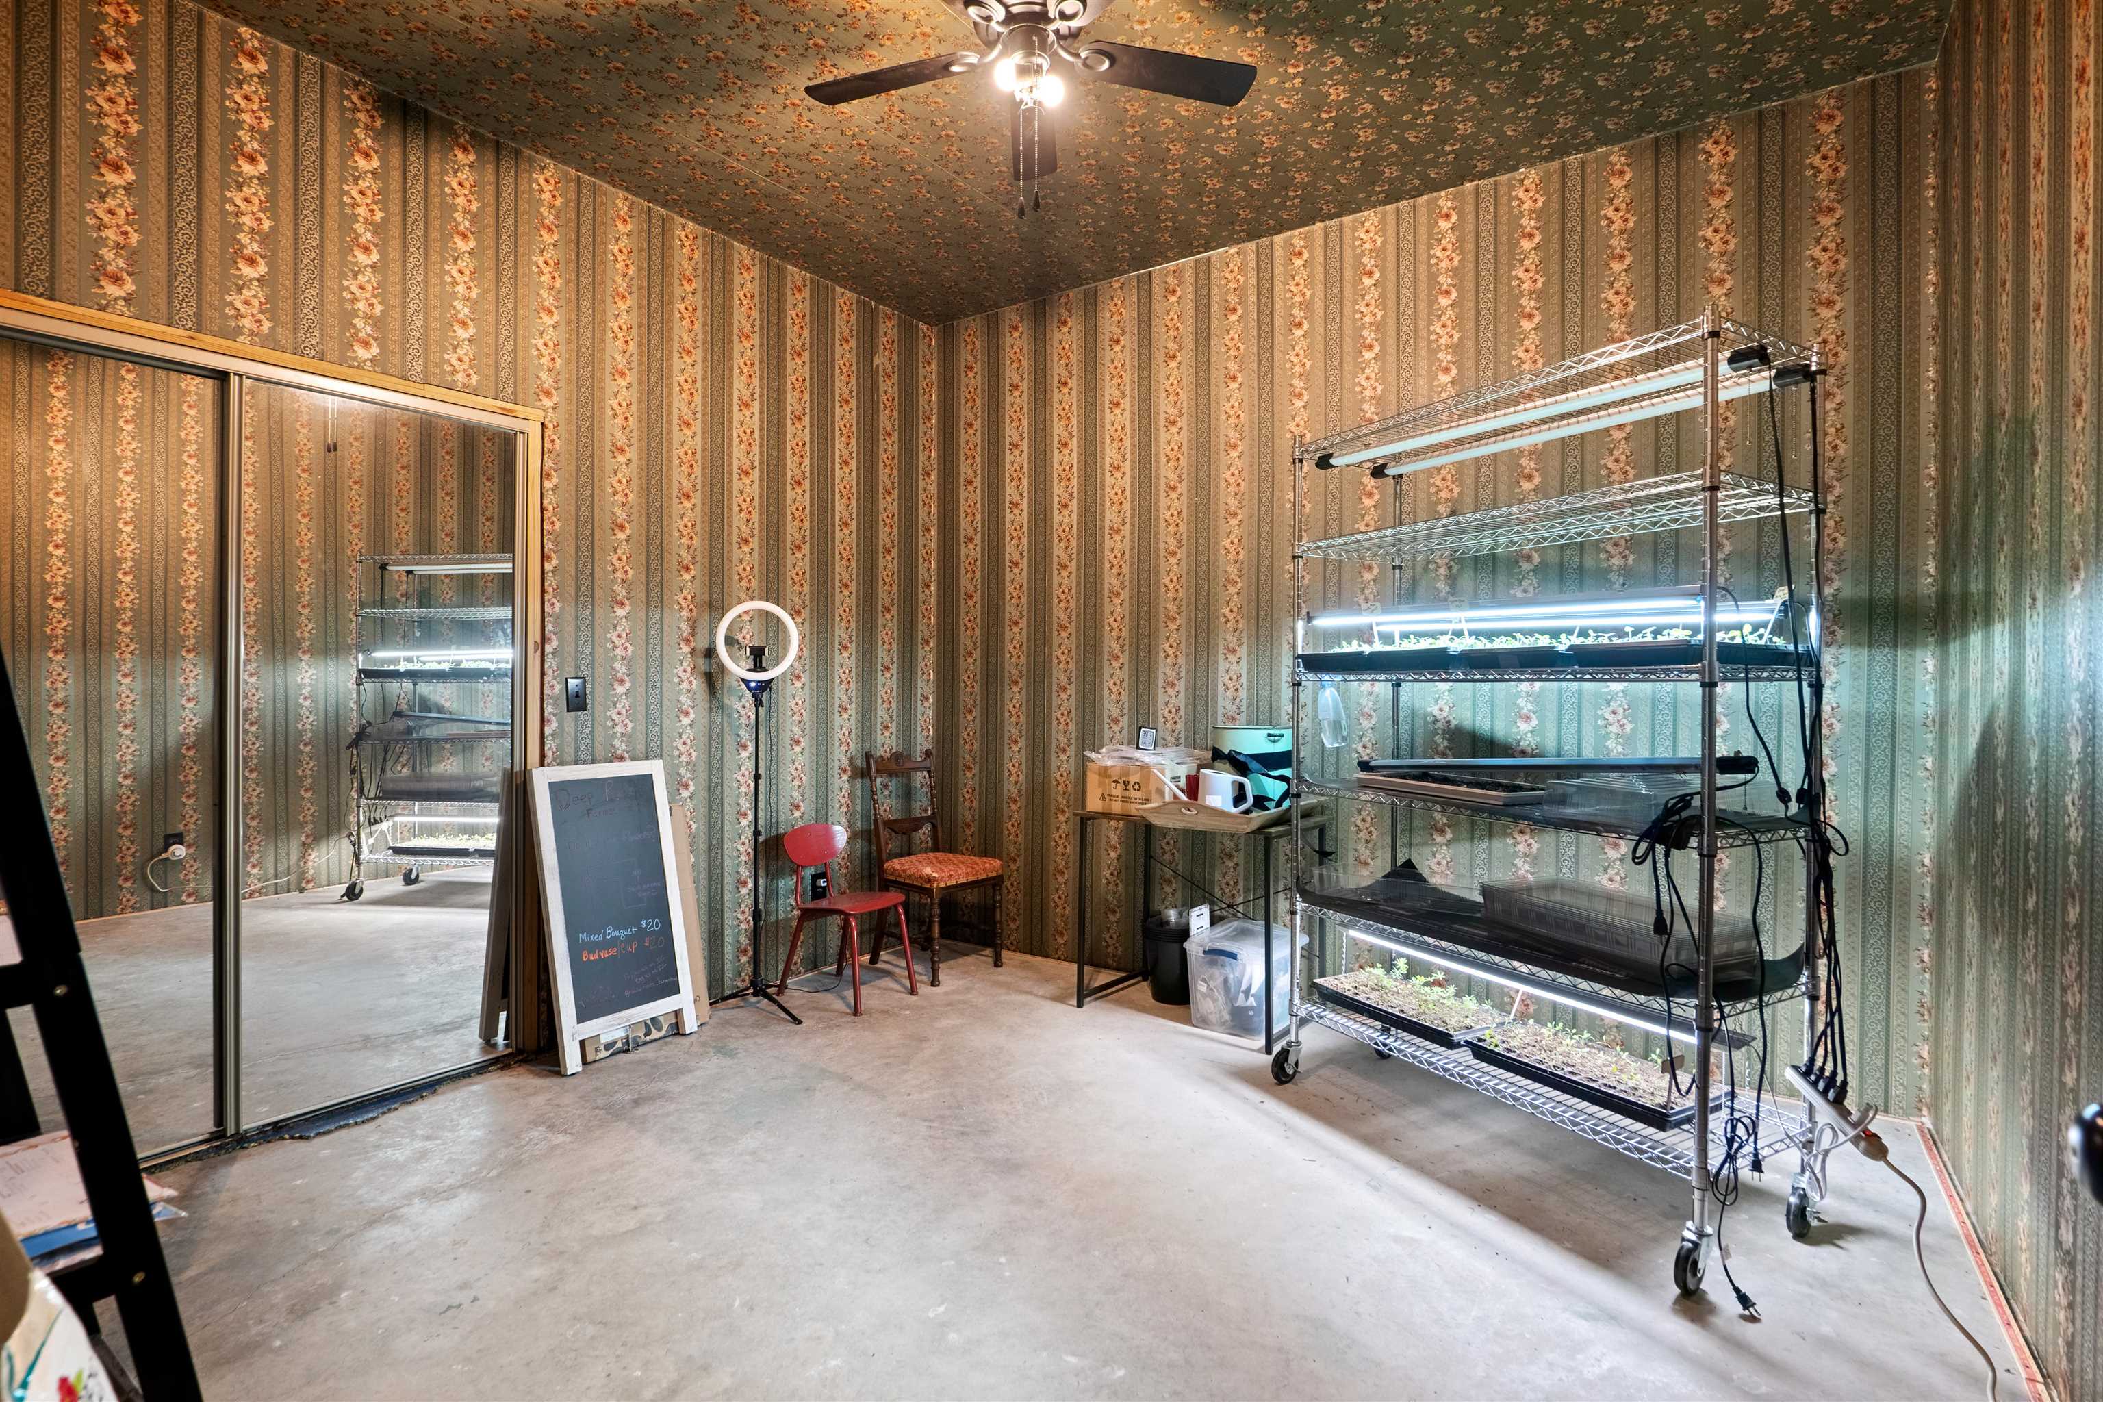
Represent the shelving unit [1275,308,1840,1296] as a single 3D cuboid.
[{"bbox_3d":[1.236,0.206,2.501,0.490,1.975,1.210,0,1,-29],"label":"shelving unit"}]

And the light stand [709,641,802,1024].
[{"bbox_3d":[-1.164,0.461,3.542,0.410,1.420,0.430,0,1,-17],"label":"light stand"}]

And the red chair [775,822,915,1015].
[{"bbox_3d":[-0.809,0.841,3.721,0.440,0.660,0.345,1,1,34],"label":"red chair"}]

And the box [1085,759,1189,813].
[{"bbox_3d":[0.343,0.333,3.599,0.335,0.190,0.230,1,1,36],"label":"box"}]

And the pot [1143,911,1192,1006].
[{"bbox_3d":[0.480,1.030,3.701,0.218,0.295,0.218,0,1,0],"label":"pot"}]

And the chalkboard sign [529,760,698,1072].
[{"bbox_3d":[-1.496,0.703,3.197,0.055,0.980,0.470,-14,-8,34],"label":"chalkboard sign"}]

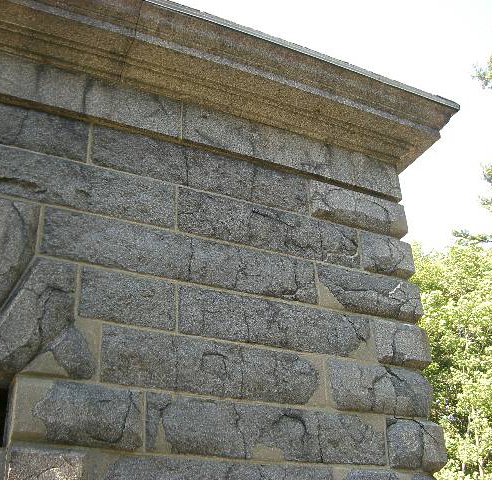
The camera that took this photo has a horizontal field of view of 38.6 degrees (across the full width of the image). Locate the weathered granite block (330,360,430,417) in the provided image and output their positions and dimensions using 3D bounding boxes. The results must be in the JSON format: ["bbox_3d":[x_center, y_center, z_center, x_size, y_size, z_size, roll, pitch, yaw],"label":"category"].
[{"bbox_3d":[0.912,1.156,5.261,0.926,0.357,0.420,12,-27,-24],"label":"weathered granite block"}]

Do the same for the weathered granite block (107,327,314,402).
[{"bbox_3d":[-0.248,0.895,4.712,1.554,0.357,0.360,12,-27,-24],"label":"weathered granite block"}]

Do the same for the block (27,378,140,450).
[{"bbox_3d":[-1.003,1.083,4.228,0.668,0.348,0.380,12,-27,-24],"label":"block"}]

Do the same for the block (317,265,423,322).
[{"bbox_3d":[0.863,0.483,5.541,0.963,0.334,0.420,12,-27,-24],"label":"block"}]

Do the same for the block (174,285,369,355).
[{"bbox_3d":[0.170,0.647,5.052,1.525,0.333,0.360,12,-27,-24],"label":"block"}]

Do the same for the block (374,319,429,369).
[{"bbox_3d":[1.067,0.889,5.565,0.505,0.333,0.580,12,-27,-24],"label":"block"}]

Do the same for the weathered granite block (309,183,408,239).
[{"bbox_3d":[0.834,-0.169,5.823,0.897,0.324,0.420,12,-27,-24],"label":"weathered granite block"}]

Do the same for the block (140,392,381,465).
[{"bbox_3d":[0.117,1.317,4.718,1.772,0.348,0.360,12,-27,-24],"label":"block"}]

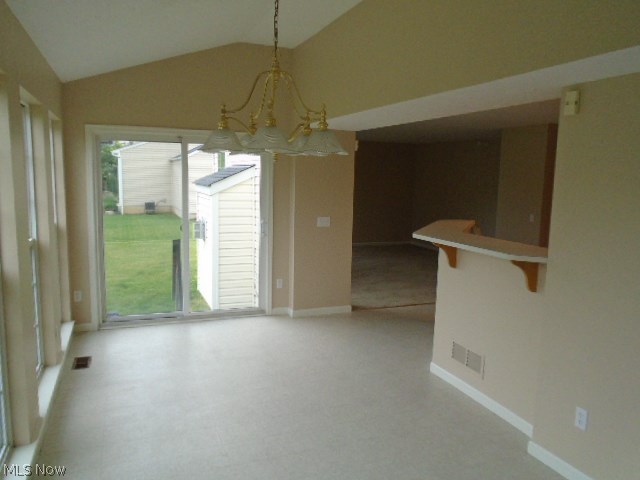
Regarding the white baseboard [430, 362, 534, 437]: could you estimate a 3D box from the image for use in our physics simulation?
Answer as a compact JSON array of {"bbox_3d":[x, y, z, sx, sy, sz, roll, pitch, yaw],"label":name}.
[{"bbox_3d":[1.182,1.170,3.557,0.018,0.081,1.193,-2,8,-22],"label":"white baseboard"}]

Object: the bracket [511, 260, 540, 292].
[{"bbox_3d":[1.274,0.218,3.007,0.203,0.224,0.038,-2,8,-22],"label":"bracket"}]

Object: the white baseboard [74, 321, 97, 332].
[{"bbox_3d":[-2.423,0.897,4.903,0.175,0.081,0.018,-2,8,-22],"label":"white baseboard"}]

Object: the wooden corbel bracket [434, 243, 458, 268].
[{"bbox_3d":[0.970,0.111,3.734,0.203,0.224,0.038,-2,8,-22],"label":"wooden corbel bracket"}]

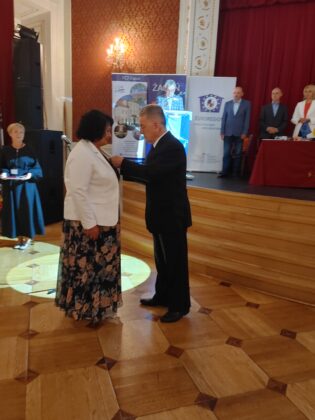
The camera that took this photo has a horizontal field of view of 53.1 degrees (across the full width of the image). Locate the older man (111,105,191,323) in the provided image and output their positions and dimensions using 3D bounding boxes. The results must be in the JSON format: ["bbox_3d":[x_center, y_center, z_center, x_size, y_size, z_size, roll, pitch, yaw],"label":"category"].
[{"bbox_3d":[-0.051,0.041,2.635,0.660,1.760,0.520,3,12,2],"label":"older man"}]

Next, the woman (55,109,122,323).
[{"bbox_3d":[-0.539,0.066,2.583,0.540,1.690,0.560,-1,12,-17],"label":"woman"}]

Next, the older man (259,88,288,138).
[{"bbox_3d":[2.224,-1.480,6.189,0.540,1.720,0.350,6,12,14],"label":"older man"}]

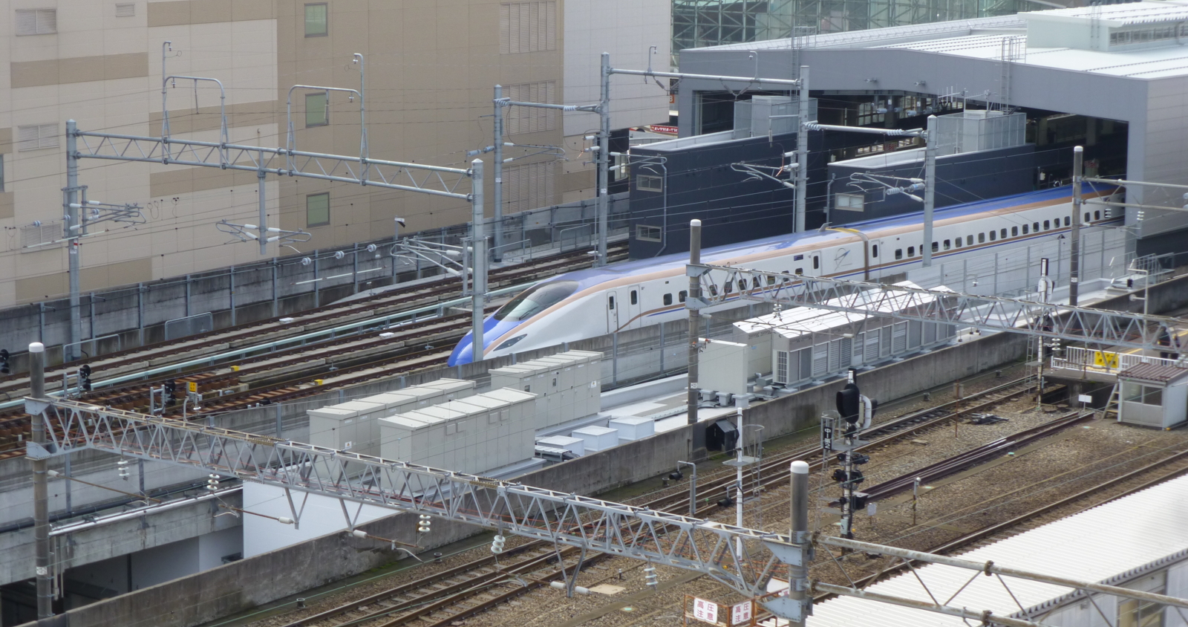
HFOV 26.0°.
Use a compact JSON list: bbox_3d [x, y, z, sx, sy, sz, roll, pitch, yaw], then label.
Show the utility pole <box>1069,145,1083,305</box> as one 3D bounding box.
[{"bbox_3d":[21.632,-3.257,115.692,0.350,8.533,0.350,8,13,39],"label":"utility pole"}]

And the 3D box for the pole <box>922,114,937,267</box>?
[{"bbox_3d":[15.400,-4.395,118.232,0.370,9.429,0.370,8,13,39],"label":"pole"}]

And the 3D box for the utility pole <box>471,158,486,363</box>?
[{"bbox_3d":[-4.264,-0.742,94.775,0.370,9.904,0.370,8,13,39],"label":"utility pole"}]

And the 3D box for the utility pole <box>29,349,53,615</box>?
[{"bbox_3d":[-14.276,4.950,66.484,0.370,8.529,0.370,8,13,39],"label":"utility pole"}]

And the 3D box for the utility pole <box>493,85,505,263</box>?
[{"bbox_3d":[-4.984,-7.297,134.597,0.370,9.327,0.370,8,13,39],"label":"utility pole"}]

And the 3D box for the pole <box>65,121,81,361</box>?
[{"bbox_3d":[-21.643,-3.046,107.188,0.370,10.002,0.370,8,13,39],"label":"pole"}]

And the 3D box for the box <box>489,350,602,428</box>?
[{"bbox_3d":[-1.696,2.777,92.776,1.460,2.280,4.930,7,12,35],"label":"box"}]

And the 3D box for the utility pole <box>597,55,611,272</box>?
[{"bbox_3d":[0.547,-7.482,130.039,0.370,11.311,0.370,8,13,39],"label":"utility pole"}]

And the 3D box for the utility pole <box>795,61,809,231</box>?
[{"bbox_3d":[9.923,-6.128,122.605,0.370,11.288,0.370,8,13,39],"label":"utility pole"}]

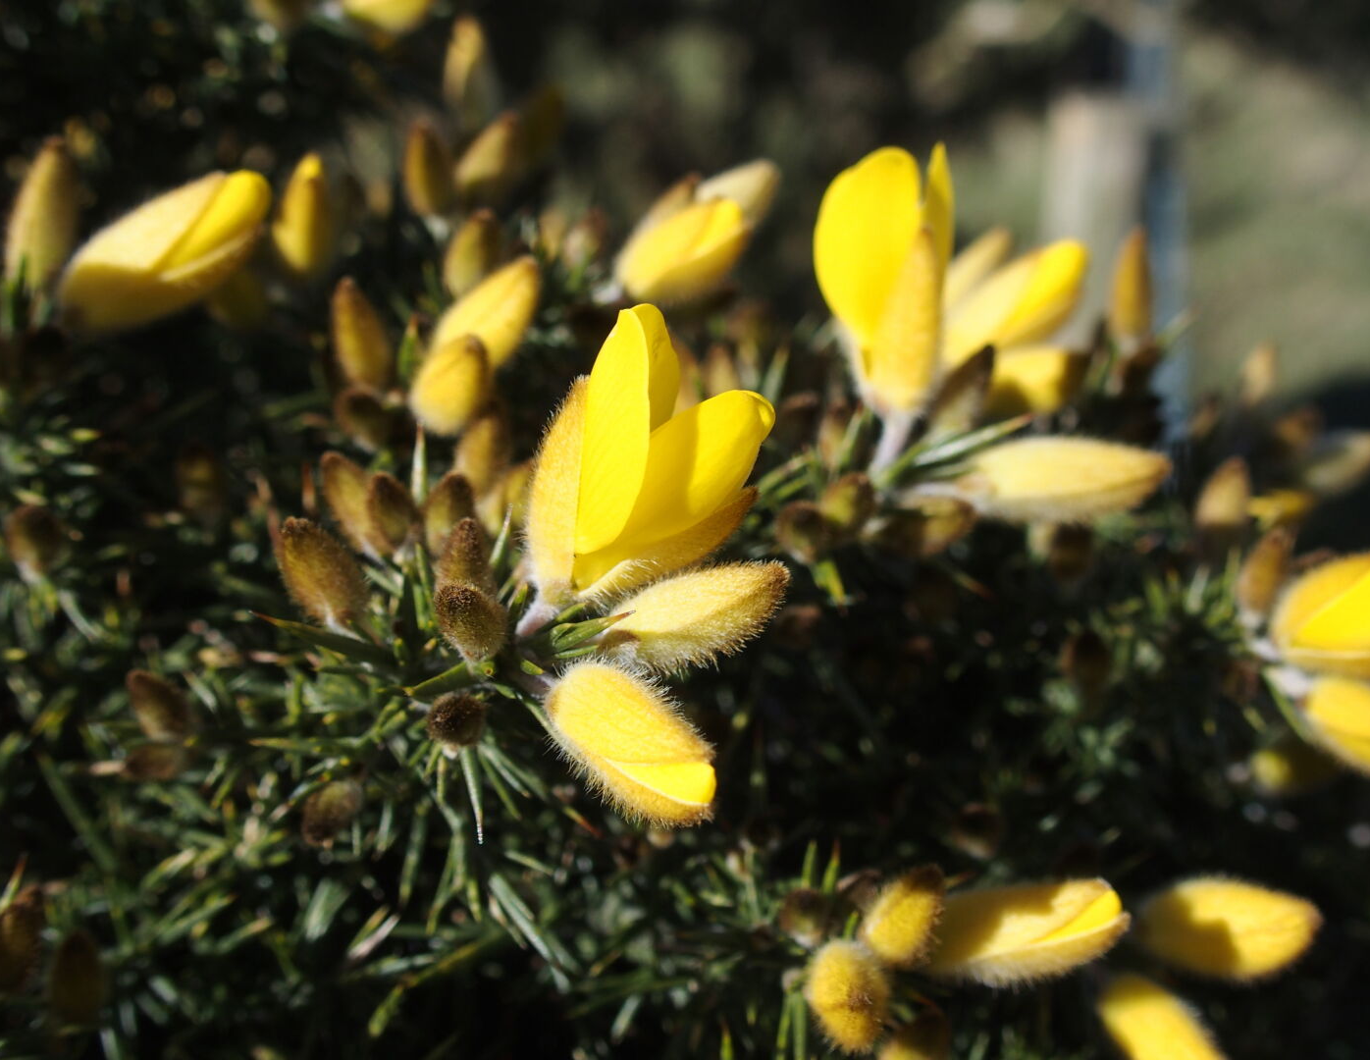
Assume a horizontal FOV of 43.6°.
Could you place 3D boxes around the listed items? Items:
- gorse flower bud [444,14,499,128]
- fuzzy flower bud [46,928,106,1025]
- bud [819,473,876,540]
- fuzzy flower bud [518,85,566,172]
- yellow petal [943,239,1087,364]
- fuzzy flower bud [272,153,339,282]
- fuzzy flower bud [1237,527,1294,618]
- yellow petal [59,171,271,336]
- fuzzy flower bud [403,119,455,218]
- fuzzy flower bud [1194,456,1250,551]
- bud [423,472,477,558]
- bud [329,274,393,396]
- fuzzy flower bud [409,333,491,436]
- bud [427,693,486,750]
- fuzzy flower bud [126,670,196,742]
[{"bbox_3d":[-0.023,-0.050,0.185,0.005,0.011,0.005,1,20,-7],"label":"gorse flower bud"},{"bbox_3d":[-0.049,0.036,0.138,0.005,0.008,0.004,0,14,0],"label":"fuzzy flower bud"},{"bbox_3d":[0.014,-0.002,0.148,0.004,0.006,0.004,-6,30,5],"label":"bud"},{"bbox_3d":[-0.015,-0.042,0.178,0.004,0.009,0.004,18,0,0],"label":"fuzzy flower bud"},{"bbox_3d":[0.027,-0.019,0.140,0.015,0.006,0.005,-39,0,0],"label":"yellow petal"},{"bbox_3d":[-0.034,-0.028,0.155,0.005,0.011,0.005,3,3,0],"label":"fuzzy flower bud"},{"bbox_3d":[0.045,0.003,0.134,0.004,0.008,0.004,24,12,0],"label":"fuzzy flower bud"},{"bbox_3d":[-0.041,-0.022,0.134,0.017,0.007,0.007,-32,0,12],"label":"yellow petal"},{"bbox_3d":[-0.026,-0.036,0.172,0.005,0.010,0.005,-8,9,0],"label":"fuzzy flower bud"},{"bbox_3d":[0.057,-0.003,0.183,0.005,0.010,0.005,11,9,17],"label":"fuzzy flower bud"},{"bbox_3d":[-0.017,-0.001,0.126,0.004,0.007,0.003,9,24,0],"label":"bud"},{"bbox_3d":[-0.026,-0.016,0.137,0.004,0.009,0.004,-12,12,0],"label":"bud"},{"bbox_3d":[-0.022,-0.013,0.157,0.006,0.010,0.006,25,26,-9],"label":"fuzzy flower bud"},{"bbox_3d":[-0.016,0.014,0.121,0.004,0.006,0.004,-2,63,6],"label":"bud"},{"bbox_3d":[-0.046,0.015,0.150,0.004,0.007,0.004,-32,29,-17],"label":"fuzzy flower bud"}]

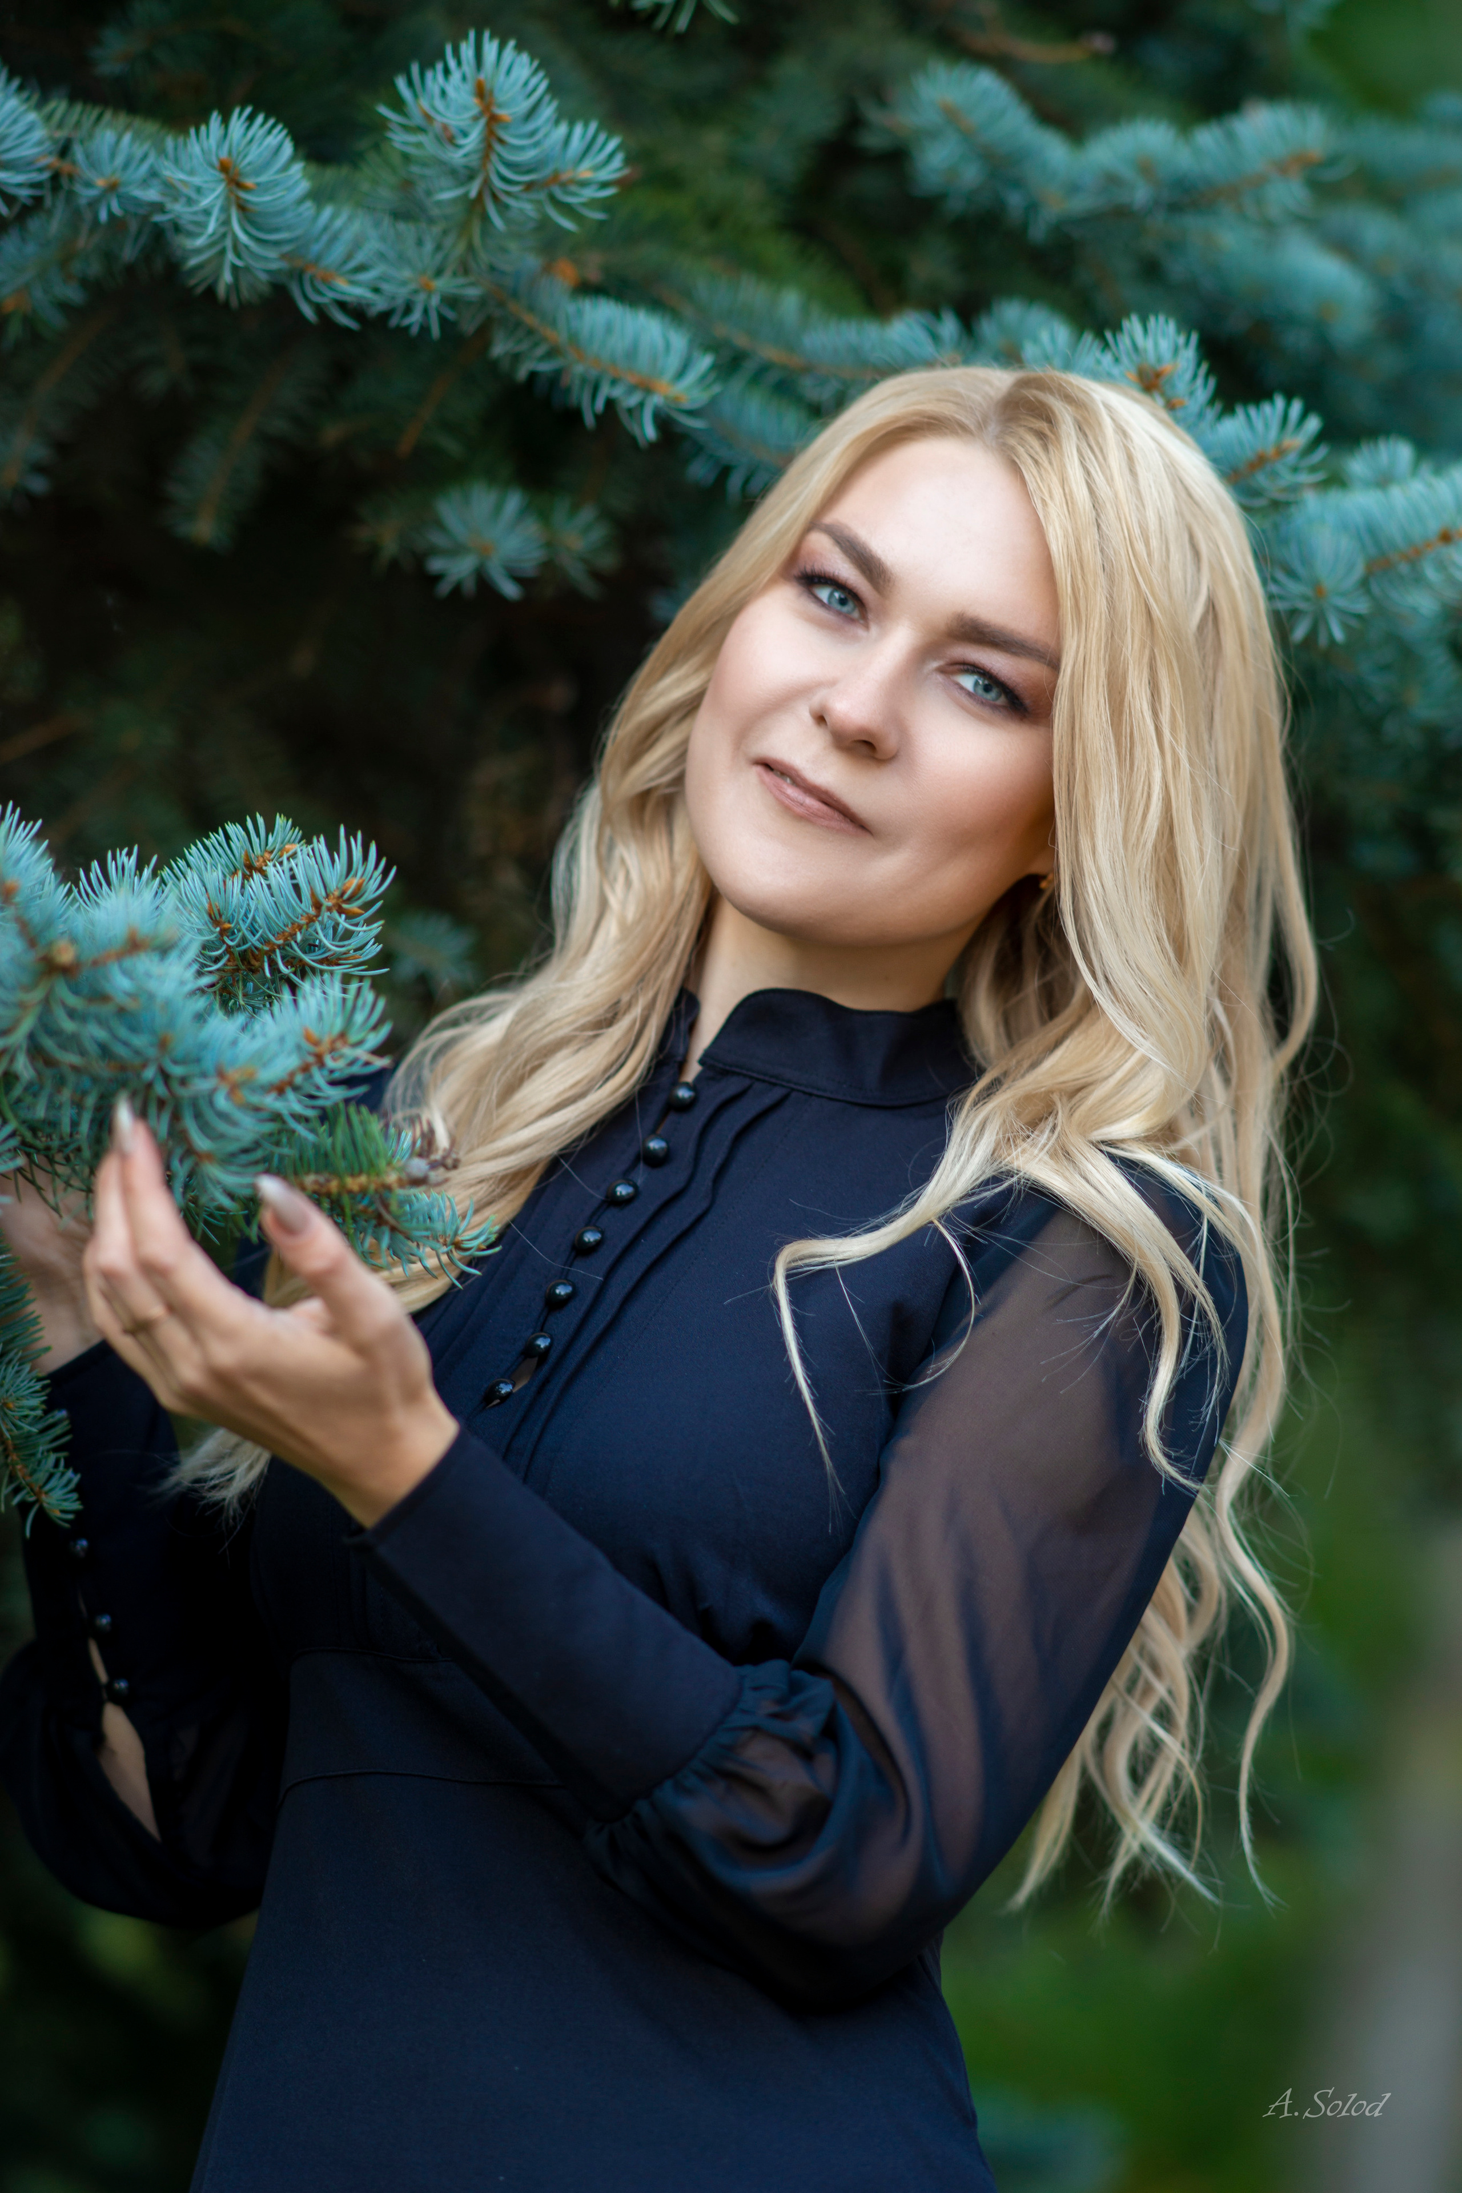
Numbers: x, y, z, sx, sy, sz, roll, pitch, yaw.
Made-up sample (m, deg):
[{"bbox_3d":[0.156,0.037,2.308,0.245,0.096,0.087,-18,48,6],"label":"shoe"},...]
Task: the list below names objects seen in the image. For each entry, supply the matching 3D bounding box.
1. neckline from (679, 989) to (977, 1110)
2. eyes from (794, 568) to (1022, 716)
[{"bbox_3d":[0.034,-0.025,2.945,0.120,0.048,0.120,21,20,41],"label":"neckline"},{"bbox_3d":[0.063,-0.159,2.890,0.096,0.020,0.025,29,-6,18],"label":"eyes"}]

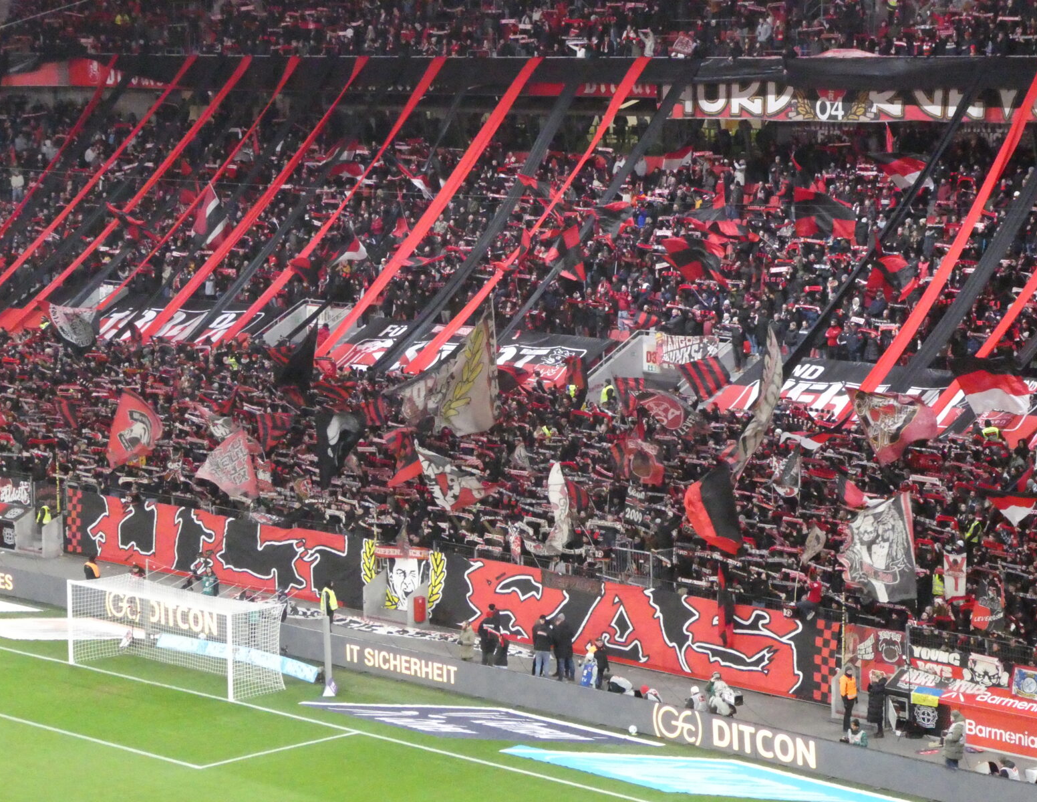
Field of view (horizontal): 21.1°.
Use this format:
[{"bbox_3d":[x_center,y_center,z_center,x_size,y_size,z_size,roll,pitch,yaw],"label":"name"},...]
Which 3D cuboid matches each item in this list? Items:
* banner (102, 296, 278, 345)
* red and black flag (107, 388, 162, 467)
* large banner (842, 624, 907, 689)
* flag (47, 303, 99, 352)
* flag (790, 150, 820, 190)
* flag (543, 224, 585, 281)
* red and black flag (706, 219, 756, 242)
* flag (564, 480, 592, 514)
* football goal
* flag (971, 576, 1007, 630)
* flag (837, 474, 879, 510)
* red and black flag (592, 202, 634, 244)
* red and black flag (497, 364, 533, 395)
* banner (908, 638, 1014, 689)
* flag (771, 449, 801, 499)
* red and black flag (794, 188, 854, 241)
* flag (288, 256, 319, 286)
[{"bbox_3d":[-14.135,-3.324,117.411,8.342,0.200,3.921,6,34,44],"label":"banner"},{"bbox_3d":[-14.004,1.037,101.534,2.040,2.840,0.600,0,7,6],"label":"red and black flag"},{"bbox_3d":[9.769,7.036,76.221,2.120,1.650,0.120,6,9,44],"label":"large banner"},{"bbox_3d":[-17.758,-2.915,110.875,2.000,1.900,0.500,0,6,3],"label":"flag"},{"bbox_3d":[10.446,-8.418,101.500,1.080,1.450,0.350,1,7,14],"label":"flag"},{"bbox_3d":[1.679,-5.467,102.500,1.540,2.090,0.400,2,7,14],"label":"flag"},{"bbox_3d":[7.800,-6.253,102.000,1.840,0.830,0.400,2,7,14],"label":"red and black flag"},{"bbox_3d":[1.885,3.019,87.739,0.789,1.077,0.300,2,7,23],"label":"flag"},{"bbox_3d":[-10.080,6.843,81.516,7.560,2.560,2.150,6,9,44],"label":"football goal"},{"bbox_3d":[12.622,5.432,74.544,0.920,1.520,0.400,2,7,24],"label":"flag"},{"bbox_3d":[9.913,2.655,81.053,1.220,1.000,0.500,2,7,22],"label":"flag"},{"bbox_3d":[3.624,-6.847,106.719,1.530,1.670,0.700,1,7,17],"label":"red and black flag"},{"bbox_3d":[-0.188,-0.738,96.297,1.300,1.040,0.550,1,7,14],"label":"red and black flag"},{"bbox_3d":[11.741,7.082,74.117,3.300,0.740,0.060,6,9,44],"label":"banner"},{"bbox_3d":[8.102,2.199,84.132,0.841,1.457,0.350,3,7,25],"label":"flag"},{"bbox_3d":[10.958,-6.697,99.500,2.270,1.880,0.400,2,7,14],"label":"red and black flag"},{"bbox_3d":[-8.666,-5.233,112.000,1.210,1.210,0.400,2,7,14],"label":"flag"}]

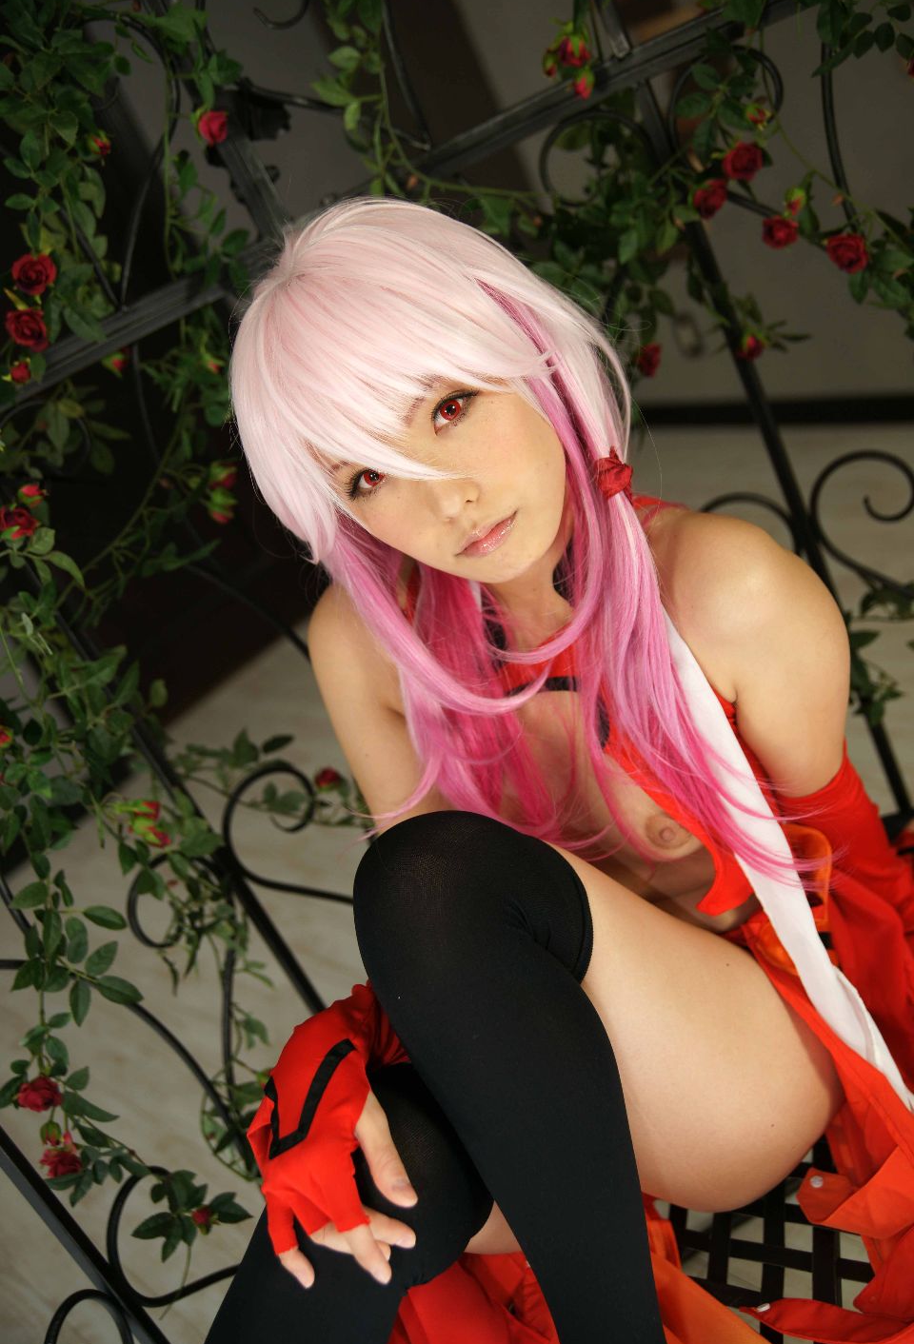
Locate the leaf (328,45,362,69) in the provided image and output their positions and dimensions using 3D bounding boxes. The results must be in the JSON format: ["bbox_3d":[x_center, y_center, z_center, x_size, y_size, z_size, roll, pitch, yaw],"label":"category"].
[{"bbox_3d":[-0.088,-0.485,1.050,0.027,0.018,0.008,-4,7,0],"label":"leaf"}]

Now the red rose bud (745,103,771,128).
[{"bbox_3d":[0.232,-0.430,1.030,0.021,0.019,0.019,53,125,41],"label":"red rose bud"}]

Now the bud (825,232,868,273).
[{"bbox_3d":[0.336,-0.362,1.150,0.036,0.035,0.030,-16,25,23],"label":"bud"}]

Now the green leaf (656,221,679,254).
[{"bbox_3d":[0.178,-0.369,1.130,0.010,0.015,0.030,-62,-4,-81],"label":"green leaf"}]

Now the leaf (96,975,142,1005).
[{"bbox_3d":[-0.226,0.212,0.890,0.008,0.034,0.017,113,180,-65],"label":"leaf"}]

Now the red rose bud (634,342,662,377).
[{"bbox_3d":[0.168,-0.275,1.170,0.025,0.030,0.030,25,17,26],"label":"red rose bud"}]

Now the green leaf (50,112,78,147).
[{"bbox_3d":[-0.343,-0.472,1.160,0.021,0.032,0.008,-27,0,3],"label":"green leaf"}]

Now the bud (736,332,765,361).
[{"bbox_3d":[0.258,-0.286,1.170,0.025,0.025,0.026,20,56,7],"label":"bud"}]

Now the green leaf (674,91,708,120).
[{"bbox_3d":[0.187,-0.451,1.060,0.029,0.020,0.008,-13,2,0],"label":"green leaf"}]

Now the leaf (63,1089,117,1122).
[{"bbox_3d":[-0.270,0.319,0.980,0.015,0.048,0.009,-66,6,-22],"label":"leaf"}]

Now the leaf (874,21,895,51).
[{"bbox_3d":[0.353,-0.525,1.100,0.017,0.025,0.008,3,9,17],"label":"leaf"}]

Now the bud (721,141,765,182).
[{"bbox_3d":[0.261,-0.467,1.220,0.038,0.038,0.032,0,12,6],"label":"bud"}]

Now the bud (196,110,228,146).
[{"bbox_3d":[-0.222,-0.494,1.210,0.031,0.031,0.029,0,15,-39],"label":"bud"}]

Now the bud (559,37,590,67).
[{"bbox_3d":[0.092,-0.488,1.050,0.025,0.025,0.025,-21,24,14],"label":"bud"}]

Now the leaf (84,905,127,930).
[{"bbox_3d":[-0.243,0.169,0.920,0.008,0.032,0.015,107,180,-67],"label":"leaf"}]

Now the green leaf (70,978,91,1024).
[{"bbox_3d":[-0.300,0.262,1.060,0.016,0.036,0.009,-3,9,-16],"label":"green leaf"}]

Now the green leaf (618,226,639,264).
[{"bbox_3d":[0.143,-0.355,1.110,0.017,0.033,0.008,15,0,13],"label":"green leaf"}]

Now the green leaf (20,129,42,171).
[{"bbox_3d":[-0.371,-0.455,1.160,0.018,0.037,0.008,-3,0,0],"label":"green leaf"}]

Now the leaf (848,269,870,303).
[{"bbox_3d":[0.329,-0.315,1.090,0.018,0.033,0.009,0,15,17],"label":"leaf"}]

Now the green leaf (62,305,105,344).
[{"bbox_3d":[-0.297,-0.277,1.060,0.018,0.043,0.010,-50,6,1],"label":"green leaf"}]

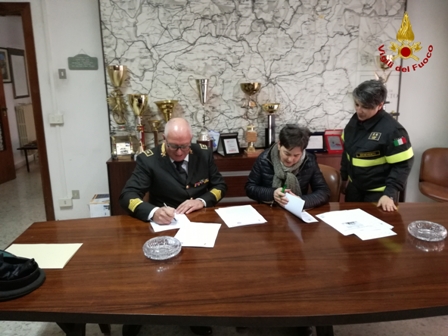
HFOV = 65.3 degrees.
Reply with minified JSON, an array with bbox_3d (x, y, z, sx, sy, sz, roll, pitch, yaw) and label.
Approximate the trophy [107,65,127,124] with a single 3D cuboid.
[{"bbox_3d":[-0.934,-0.615,3.168,0.180,0.600,0.180,-2,12,-6],"label":"trophy"}]

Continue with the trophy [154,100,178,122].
[{"bbox_3d":[-0.492,-0.350,3.067,0.208,0.455,0.208,-2,12,-7],"label":"trophy"}]

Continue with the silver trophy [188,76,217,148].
[{"bbox_3d":[-0.190,-0.496,3.349,0.265,0.740,0.150,-2,12,-6],"label":"silver trophy"}]

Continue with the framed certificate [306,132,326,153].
[{"bbox_3d":[0.877,-0.255,3.429,0.225,0.200,0.060,-2,5,-6],"label":"framed certificate"}]

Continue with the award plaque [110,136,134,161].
[{"bbox_3d":[-0.866,-0.173,2.990,0.185,0.205,0.080,-2,13,-7],"label":"award plaque"}]

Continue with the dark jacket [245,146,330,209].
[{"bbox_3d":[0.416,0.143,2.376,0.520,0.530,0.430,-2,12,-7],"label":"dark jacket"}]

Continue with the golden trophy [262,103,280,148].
[{"bbox_3d":[0.426,-0.365,3.165,0.158,0.427,0.158,-2,12,-7],"label":"golden trophy"}]

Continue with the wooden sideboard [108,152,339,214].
[{"bbox_3d":[0.298,0.294,3.277,2.500,0.870,0.460,-2,11,-4],"label":"wooden sideboard"}]

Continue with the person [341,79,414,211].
[{"bbox_3d":[1.053,0.142,2.484,0.510,1.530,0.430,8,15,37],"label":"person"}]

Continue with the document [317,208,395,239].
[{"bbox_3d":[0.718,0.296,1.892,0.325,0.004,0.402,-4,13,-15],"label":"document"}]

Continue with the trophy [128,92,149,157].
[{"bbox_3d":[-0.773,-0.380,3.236,0.180,0.590,0.180,-2,12,-6],"label":"trophy"}]

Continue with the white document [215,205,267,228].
[{"bbox_3d":[0.093,0.273,2.024,0.232,0.004,0.312,-4,13,-15],"label":"white document"}]

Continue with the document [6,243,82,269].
[{"bbox_3d":[-0.841,0.388,1.559,0.343,0.004,0.249,-1,12,-1],"label":"document"}]

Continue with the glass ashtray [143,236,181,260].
[{"bbox_3d":[-0.278,0.357,1.565,0.168,0.042,0.168,-2,12,-6],"label":"glass ashtray"}]

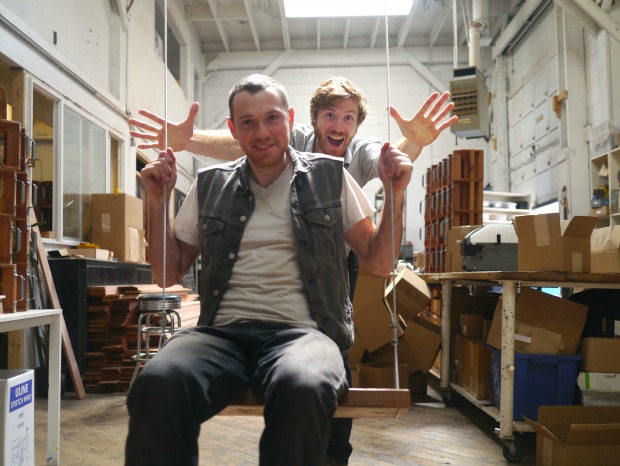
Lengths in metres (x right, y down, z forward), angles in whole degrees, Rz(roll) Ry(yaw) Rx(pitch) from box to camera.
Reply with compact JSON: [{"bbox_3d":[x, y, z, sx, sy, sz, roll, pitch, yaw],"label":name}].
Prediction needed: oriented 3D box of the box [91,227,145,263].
[{"bbox_3d":[-1.947,0.137,7.282,0.337,0.340,0.640,-1,-4,2],"label":"box"}]

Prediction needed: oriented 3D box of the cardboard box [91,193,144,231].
[{"bbox_3d":[-1.953,-0.197,7.284,0.337,0.327,0.600,-1,-4,2],"label":"cardboard box"}]

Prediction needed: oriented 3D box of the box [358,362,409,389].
[{"bbox_3d":[0.537,1.094,5.285,0.350,0.246,0.320,-1,-4,2],"label":"box"}]

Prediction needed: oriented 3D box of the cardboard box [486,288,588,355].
[{"bbox_3d":[1.163,0.484,3.696,0.342,0.328,0.365,17,-3,3],"label":"cardboard box"}]

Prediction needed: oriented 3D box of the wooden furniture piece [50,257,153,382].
[{"bbox_3d":[-1.940,0.816,6.755,0.370,1.066,2.000,-1,-4,2],"label":"wooden furniture piece"}]

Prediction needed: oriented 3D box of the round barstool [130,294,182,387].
[{"bbox_3d":[-1.202,0.891,5.747,0.420,0.762,0.420,-1,-4,0],"label":"round barstool"}]

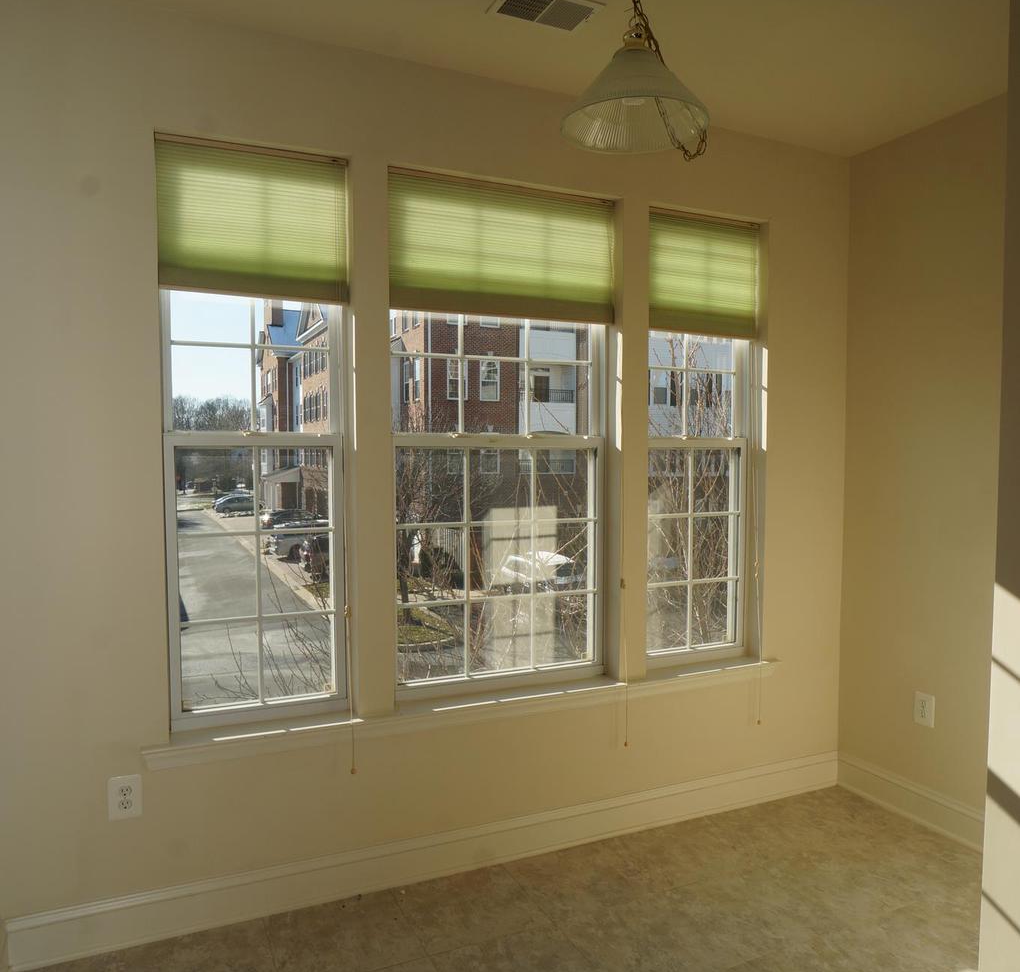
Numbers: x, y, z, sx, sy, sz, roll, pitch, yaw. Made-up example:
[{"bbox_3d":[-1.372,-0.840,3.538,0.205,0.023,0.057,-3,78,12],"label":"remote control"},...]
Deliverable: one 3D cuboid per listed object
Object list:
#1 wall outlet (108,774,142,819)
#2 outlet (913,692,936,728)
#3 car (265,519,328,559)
[{"bbox_3d":[-1.128,0.918,2.254,0.080,0.124,0.008,-1,3,-24],"label":"wall outlet"},{"bbox_3d":[1.626,0.880,3.010,0.008,0.124,0.080,-1,3,-24],"label":"outlet"},{"bbox_3d":[-8.054,2.269,33.605,4.600,1.660,1.850,-1,3,-24],"label":"car"}]

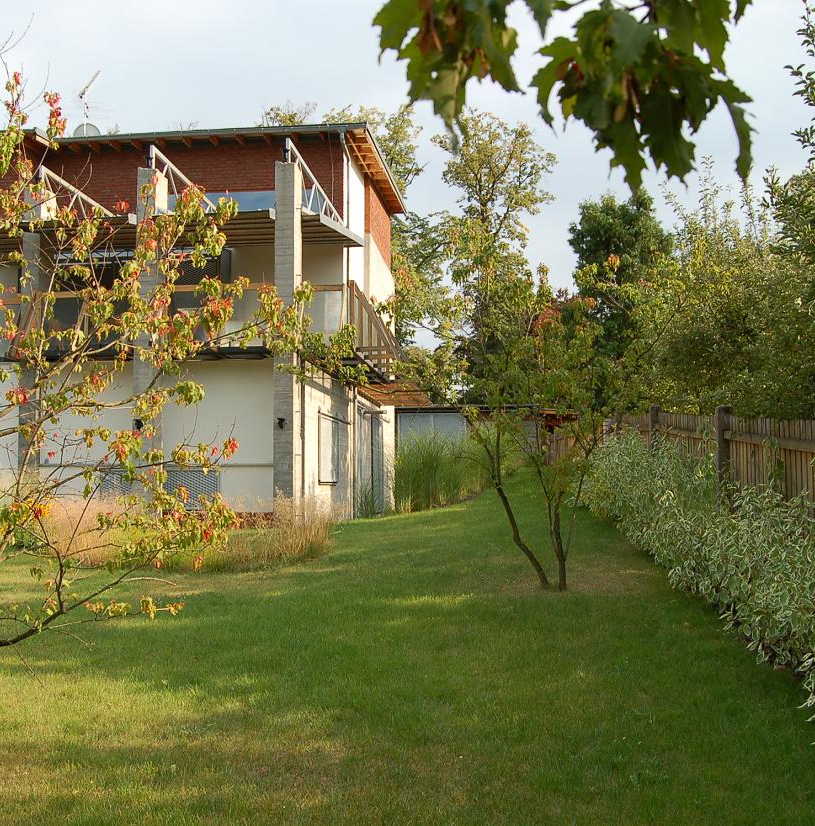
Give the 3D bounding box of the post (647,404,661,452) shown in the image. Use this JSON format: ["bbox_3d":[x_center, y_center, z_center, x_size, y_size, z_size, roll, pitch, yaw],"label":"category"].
[{"bbox_3d":[2.886,0.553,10.850,0.105,1.300,0.105,0,-3,5],"label":"post"}]

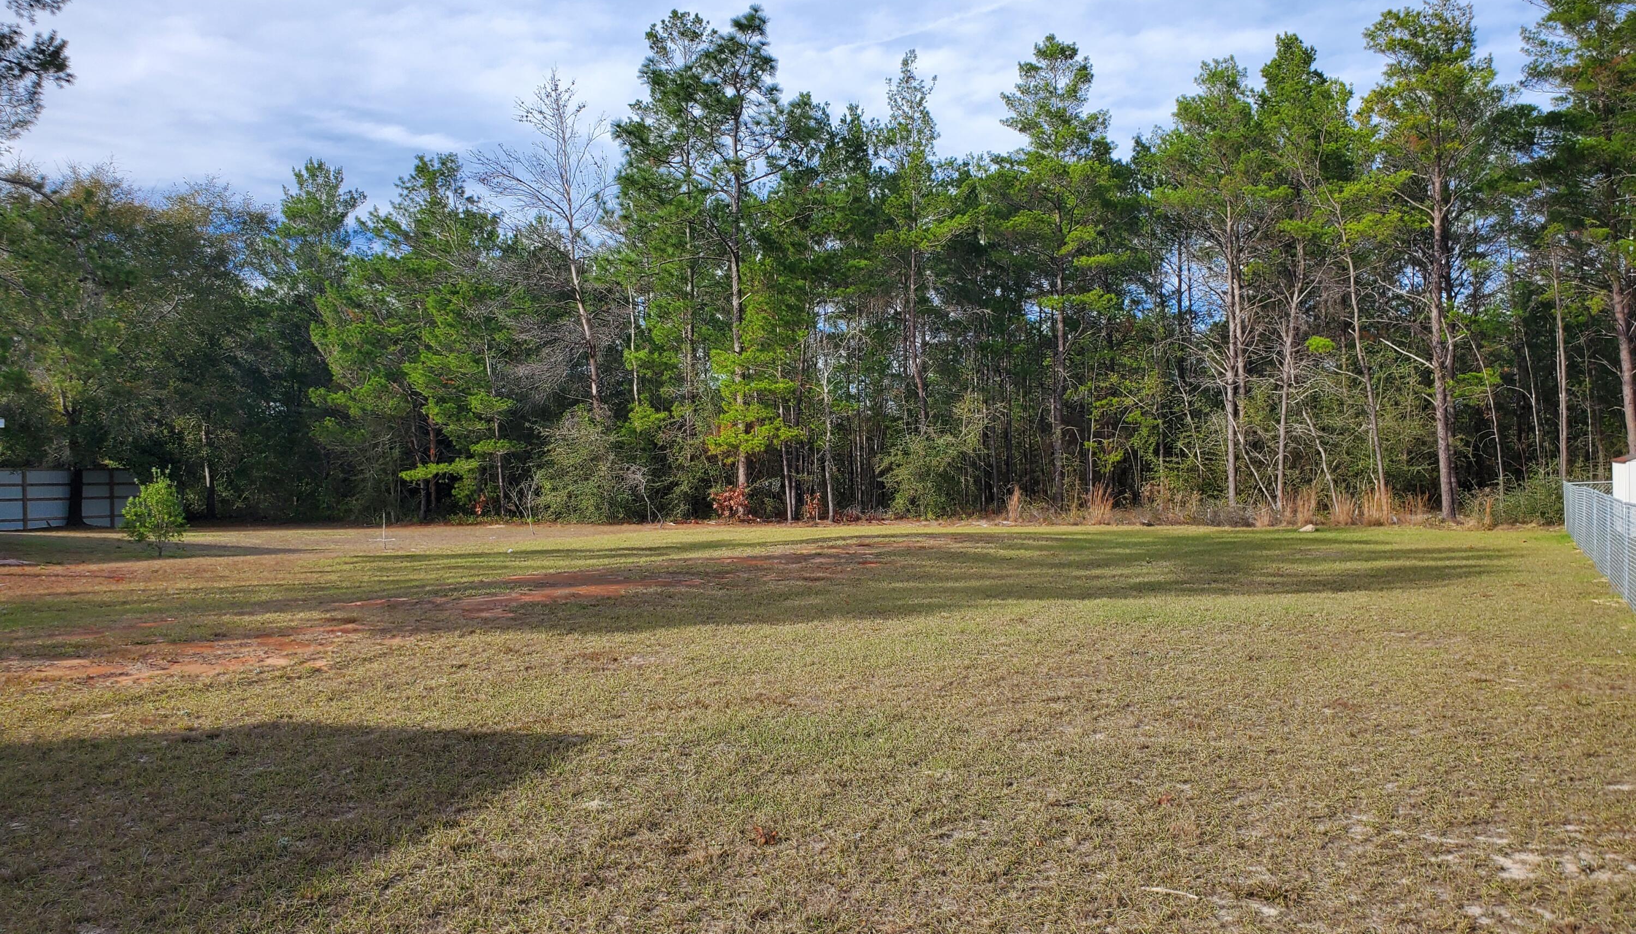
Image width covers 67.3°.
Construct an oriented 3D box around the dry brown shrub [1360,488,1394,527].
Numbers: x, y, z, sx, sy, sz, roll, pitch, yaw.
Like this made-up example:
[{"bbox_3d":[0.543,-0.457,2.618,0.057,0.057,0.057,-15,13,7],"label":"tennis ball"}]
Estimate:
[{"bbox_3d":[15.180,1.094,33.400,0.920,1.050,0.860,0,0,0],"label":"dry brown shrub"}]

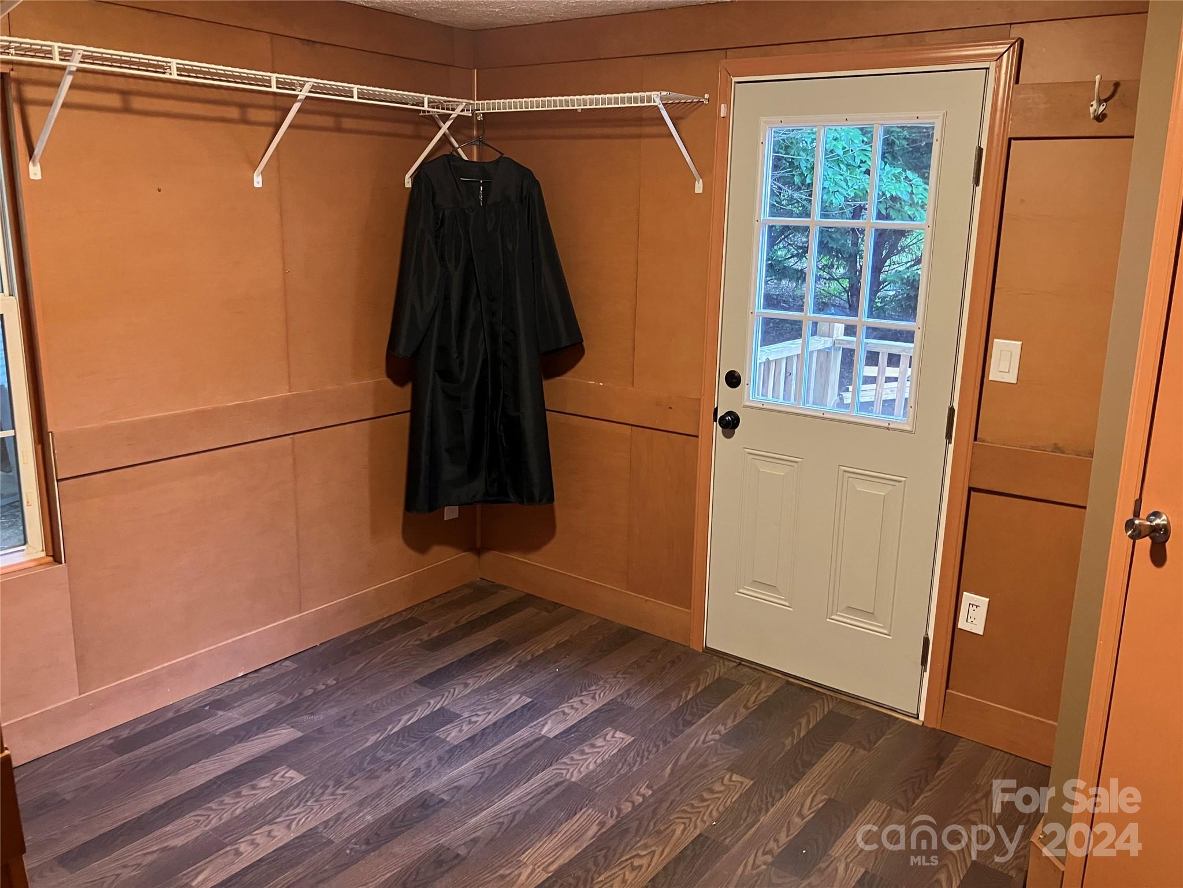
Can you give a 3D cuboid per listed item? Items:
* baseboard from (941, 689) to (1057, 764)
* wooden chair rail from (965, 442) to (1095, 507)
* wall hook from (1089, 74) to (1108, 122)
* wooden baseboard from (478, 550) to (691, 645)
[{"bbox_3d":[1.298,0.893,3.004,0.372,0.142,0.016,11,17,36],"label":"baseboard"},{"bbox_3d":[1.312,0.090,2.812,0.372,0.140,0.016,11,17,36],"label":"wooden chair rail"},{"bbox_3d":[1.331,-0.912,2.520,0.038,0.106,0.066,11,17,36],"label":"wall hook"},{"bbox_3d":[-0.054,0.622,3.995,1.114,0.142,0.016,11,17,36],"label":"wooden baseboard"}]

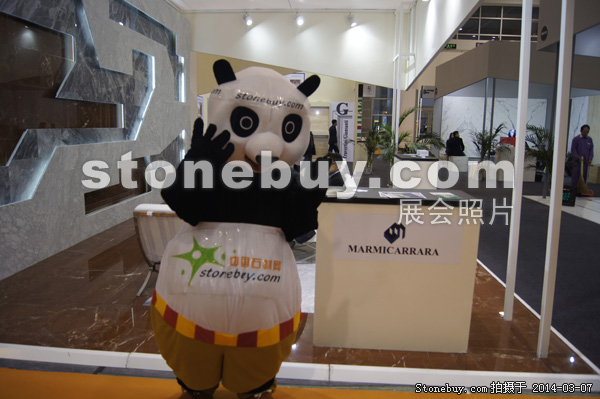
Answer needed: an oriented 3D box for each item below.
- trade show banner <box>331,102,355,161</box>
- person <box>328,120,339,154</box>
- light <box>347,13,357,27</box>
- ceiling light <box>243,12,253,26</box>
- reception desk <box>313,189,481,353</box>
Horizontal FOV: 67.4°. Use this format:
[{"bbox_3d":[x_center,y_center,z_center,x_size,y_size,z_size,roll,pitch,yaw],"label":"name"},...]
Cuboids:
[{"bbox_3d":[1.846,-2.906,19.302,1.020,2.520,0.080,1,9,4],"label":"trade show banner"},{"bbox_3d":[1.153,-1.881,15.539,0.500,1.720,0.500,-1,9,-6],"label":"person"},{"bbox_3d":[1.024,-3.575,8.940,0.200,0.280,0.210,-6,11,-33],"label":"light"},{"bbox_3d":[-1.062,-3.637,9.095,0.200,0.280,0.210,-3,10,-20],"label":"ceiling light"},{"bbox_3d":[0.640,0.472,3.198,1.051,1.040,0.470,1,9,4],"label":"reception desk"}]

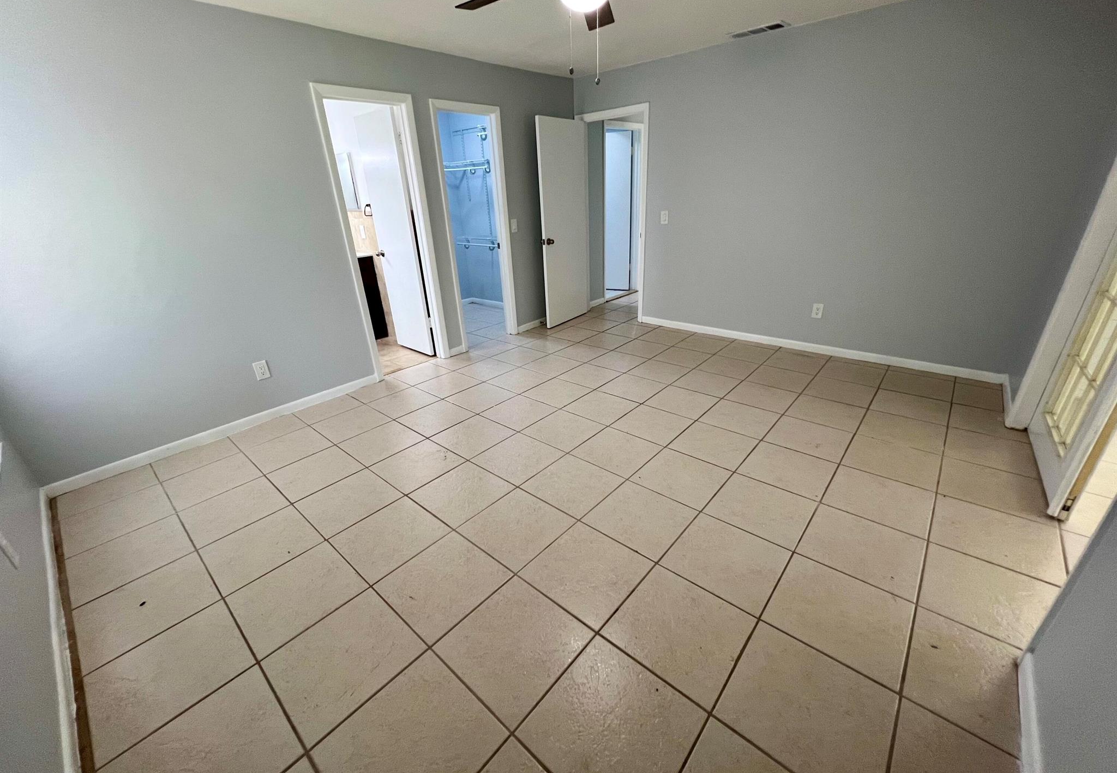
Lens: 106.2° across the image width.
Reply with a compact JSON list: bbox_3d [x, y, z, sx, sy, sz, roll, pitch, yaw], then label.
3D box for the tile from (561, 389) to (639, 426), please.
[{"bbox_3d":[0.319,0.155,3.108,0.415,0.012,0.415,18,31,38],"label":"tile"}]

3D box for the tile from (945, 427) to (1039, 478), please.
[{"bbox_3d":[2.479,0.383,2.390,0.410,0.012,0.415,18,32,39],"label":"tile"}]

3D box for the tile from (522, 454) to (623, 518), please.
[{"bbox_3d":[0.078,0.529,2.263,0.398,0.010,0.398,17,31,38],"label":"tile"}]

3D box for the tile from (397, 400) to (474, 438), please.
[{"bbox_3d":[-0.861,0.221,2.950,0.393,0.010,0.393,17,31,38],"label":"tile"}]

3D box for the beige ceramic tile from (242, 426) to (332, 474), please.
[{"bbox_3d":[-1.739,0.404,2.709,0.400,0.010,0.400,17,31,38],"label":"beige ceramic tile"}]

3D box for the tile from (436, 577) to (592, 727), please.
[{"bbox_3d":[-0.155,0.906,1.490,0.407,0.012,0.402,18,31,38],"label":"tile"}]

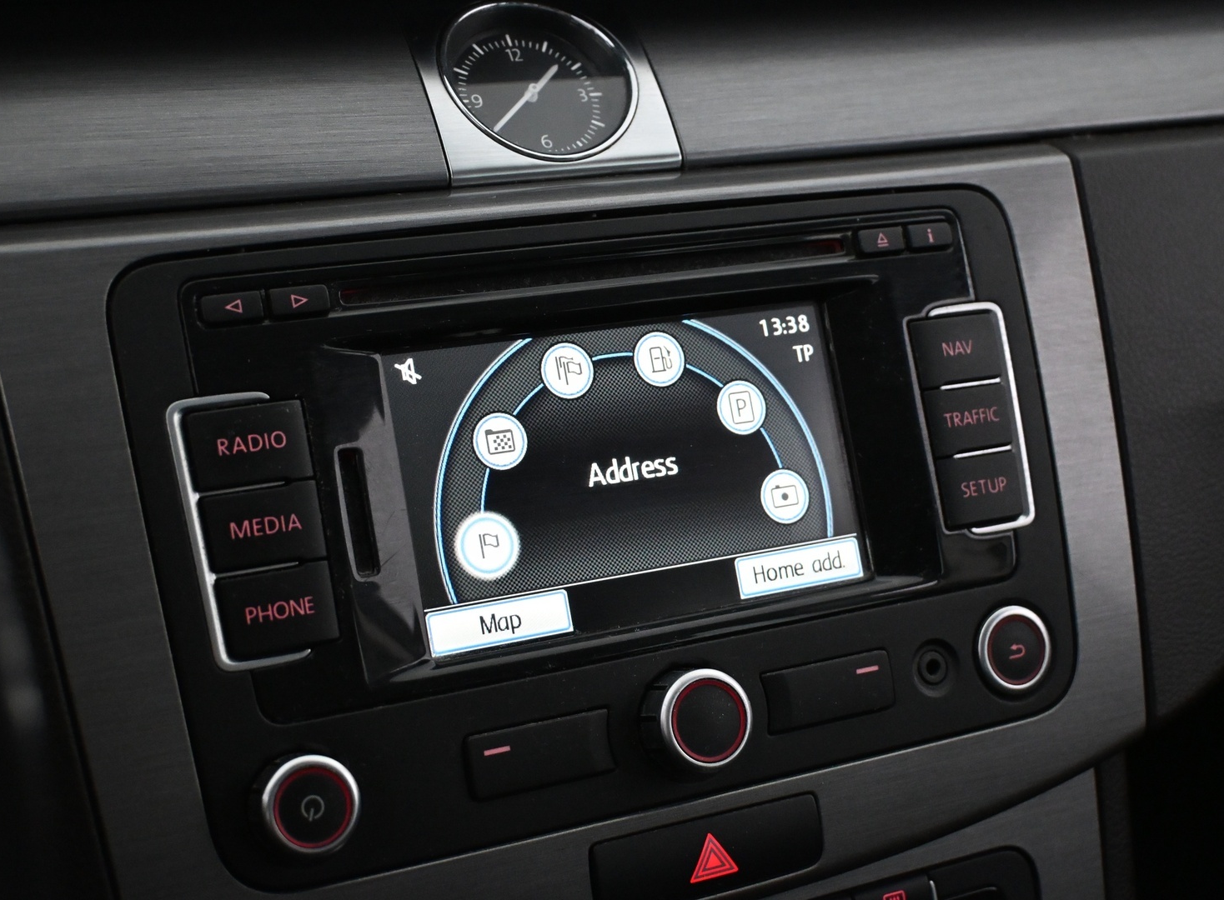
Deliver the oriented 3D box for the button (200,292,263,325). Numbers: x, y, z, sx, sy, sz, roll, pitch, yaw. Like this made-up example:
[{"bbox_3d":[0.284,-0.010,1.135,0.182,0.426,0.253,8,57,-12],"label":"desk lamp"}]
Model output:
[{"bbox_3d":[-0.078,-0.029,0.368,0.013,0.005,0.005,-8,-2,-23],"label":"button"}]

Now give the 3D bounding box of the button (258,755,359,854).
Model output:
[{"bbox_3d":[-0.062,0.070,0.361,0.019,0.019,0.012,-8,-2,-23],"label":"button"}]

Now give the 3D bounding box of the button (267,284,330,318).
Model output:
[{"bbox_3d":[-0.065,-0.031,0.374,0.012,0.006,0.005,-8,-2,-23],"label":"button"}]

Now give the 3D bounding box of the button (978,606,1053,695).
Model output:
[{"bbox_3d":[0.096,0.048,0.436,0.020,0.020,0.007,-8,-2,-23],"label":"button"}]

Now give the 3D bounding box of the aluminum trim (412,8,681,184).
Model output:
[{"bbox_3d":[-0.018,-0.086,0.430,0.059,0.010,0.052,-8,65,-23],"label":"aluminum trim"}]

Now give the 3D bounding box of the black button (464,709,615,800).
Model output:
[{"bbox_3d":[-0.016,0.065,0.387,0.033,0.013,0.005,-8,-2,-23],"label":"black button"}]

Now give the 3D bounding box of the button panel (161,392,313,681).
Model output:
[{"bbox_3d":[-0.075,0.017,0.366,0.025,0.055,0.007,-8,-2,-23],"label":"button panel"}]

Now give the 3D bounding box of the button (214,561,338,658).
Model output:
[{"bbox_3d":[-0.069,0.033,0.367,0.023,0.016,0.006,-8,-2,-23],"label":"button"}]

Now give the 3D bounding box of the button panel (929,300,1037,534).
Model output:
[{"bbox_3d":[0.087,-0.007,0.438,0.025,0.056,0.007,-8,-2,-23],"label":"button panel"}]

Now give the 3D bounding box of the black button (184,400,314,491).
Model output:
[{"bbox_3d":[-0.074,-0.001,0.368,0.023,0.015,0.006,-8,-2,-23],"label":"black button"}]

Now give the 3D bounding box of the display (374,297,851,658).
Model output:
[{"bbox_3d":[0.004,0.005,0.411,0.109,0.066,0.007,-8,-2,-23],"label":"display"}]

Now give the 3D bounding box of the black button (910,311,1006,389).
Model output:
[{"bbox_3d":[0.082,-0.024,0.437,0.024,0.016,0.006,-8,-2,-23],"label":"black button"}]

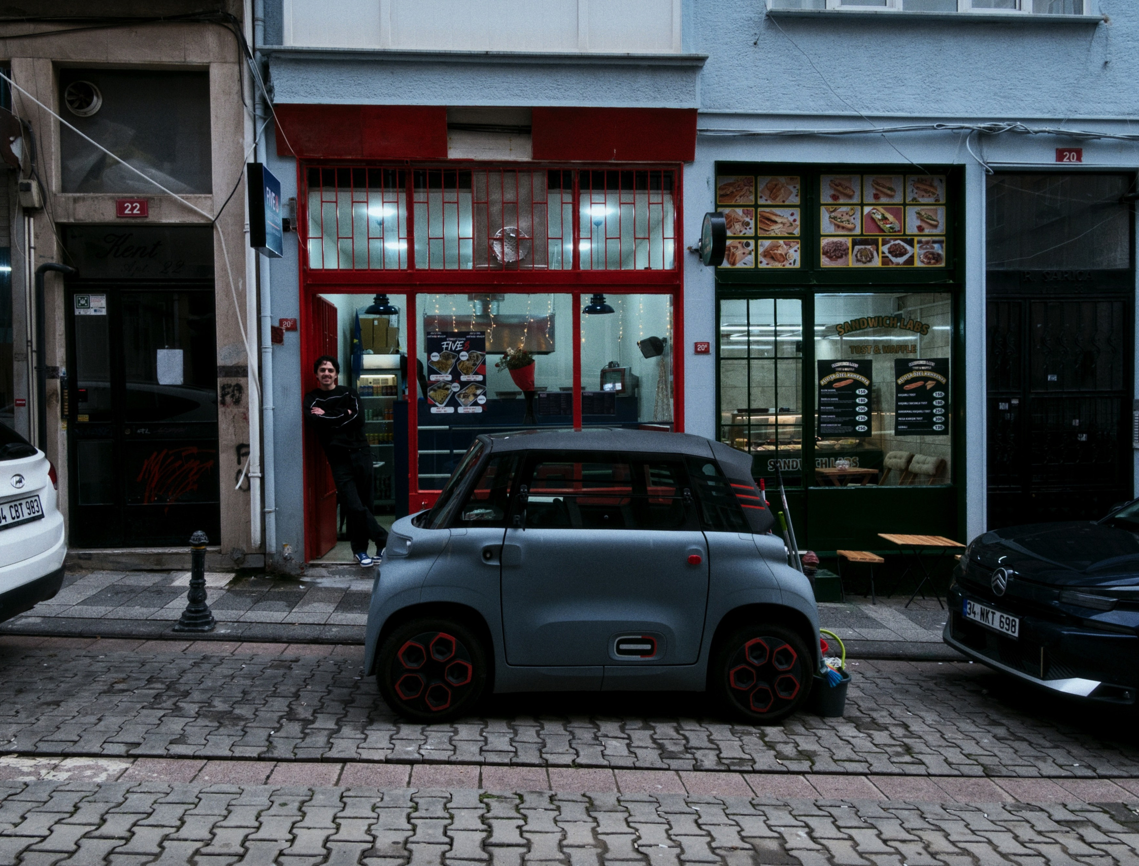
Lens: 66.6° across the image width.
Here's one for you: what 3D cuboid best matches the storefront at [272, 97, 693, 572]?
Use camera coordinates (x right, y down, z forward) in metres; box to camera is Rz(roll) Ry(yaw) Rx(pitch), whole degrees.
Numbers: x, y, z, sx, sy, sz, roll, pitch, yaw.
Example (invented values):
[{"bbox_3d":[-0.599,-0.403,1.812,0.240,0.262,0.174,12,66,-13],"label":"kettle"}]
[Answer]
[{"bbox_3d":[-0.650,-0.830,7.360,3.480,3.790,0.300,-1,1,-4],"label":"storefront"}]

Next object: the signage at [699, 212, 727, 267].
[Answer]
[{"bbox_3d":[1.137,-1.526,6.820,0.112,0.428,0.428,-1,1,-4],"label":"signage"}]

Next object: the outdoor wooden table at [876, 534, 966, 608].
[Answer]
[{"bbox_3d":[2.988,1.190,7.410,0.580,0.555,0.420,1,3,-4],"label":"outdoor wooden table"}]

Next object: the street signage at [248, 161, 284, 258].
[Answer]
[{"bbox_3d":[-2.348,-1.705,6.707,0.118,0.625,0.490,-1,1,-4],"label":"street signage"}]

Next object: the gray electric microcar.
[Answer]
[{"bbox_3d":[0.100,0.721,5.065,2.410,1.520,1.390,3,1,-9],"label":"gray electric microcar"}]

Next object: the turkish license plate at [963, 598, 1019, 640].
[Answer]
[{"bbox_3d":[2.446,1.077,5.040,0.020,0.112,0.520,3,1,-8],"label":"turkish license plate"}]

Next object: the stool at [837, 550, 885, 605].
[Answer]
[{"bbox_3d":[2.477,1.242,7.420,0.300,0.400,0.320,1,3,-1],"label":"stool"}]

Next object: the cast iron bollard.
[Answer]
[{"bbox_3d":[-2.468,0.971,5.710,0.235,0.650,0.225,3,1,-4],"label":"cast iron bollard"}]

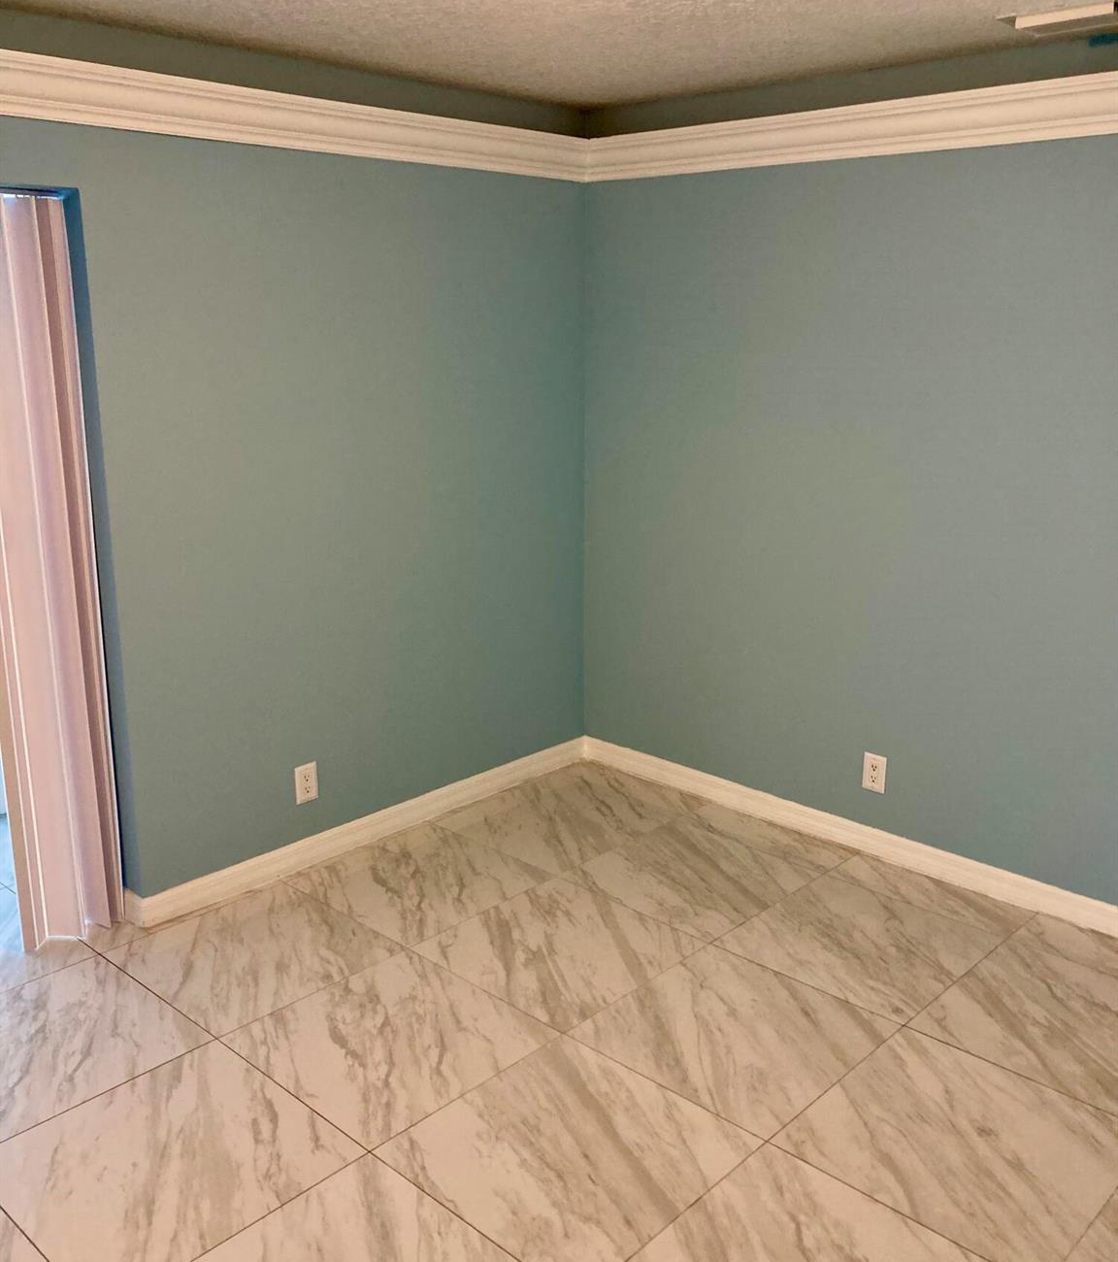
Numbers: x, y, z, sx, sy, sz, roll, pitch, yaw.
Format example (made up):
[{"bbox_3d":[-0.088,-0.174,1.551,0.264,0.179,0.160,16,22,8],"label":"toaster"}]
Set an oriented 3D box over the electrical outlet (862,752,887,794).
[{"bbox_3d":[1.021,0.461,3.903,0.078,0.123,0.009,13,20,41],"label":"electrical outlet"}]

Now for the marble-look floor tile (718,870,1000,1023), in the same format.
[{"bbox_3d":[0.848,0.882,3.419,0.588,0.010,0.594,13,20,41],"label":"marble-look floor tile"}]

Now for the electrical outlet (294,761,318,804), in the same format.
[{"bbox_3d":[-0.795,0.482,3.811,0.009,0.123,0.078,13,20,41],"label":"electrical outlet"}]

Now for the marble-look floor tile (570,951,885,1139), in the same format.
[{"bbox_3d":[0.435,0.992,2.993,0.588,0.010,0.594,13,20,41],"label":"marble-look floor tile"}]

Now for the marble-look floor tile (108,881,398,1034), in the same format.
[{"bbox_3d":[-0.845,0.895,3.354,0.588,0.010,0.594,13,20,41],"label":"marble-look floor tile"}]

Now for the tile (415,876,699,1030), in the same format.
[{"bbox_3d":[0.002,0.889,3.386,0.588,0.010,0.594,13,20,41],"label":"tile"}]

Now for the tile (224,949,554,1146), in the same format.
[{"bbox_3d":[-0.411,0.998,2.960,0.588,0.010,0.594,13,20,41],"label":"tile"}]

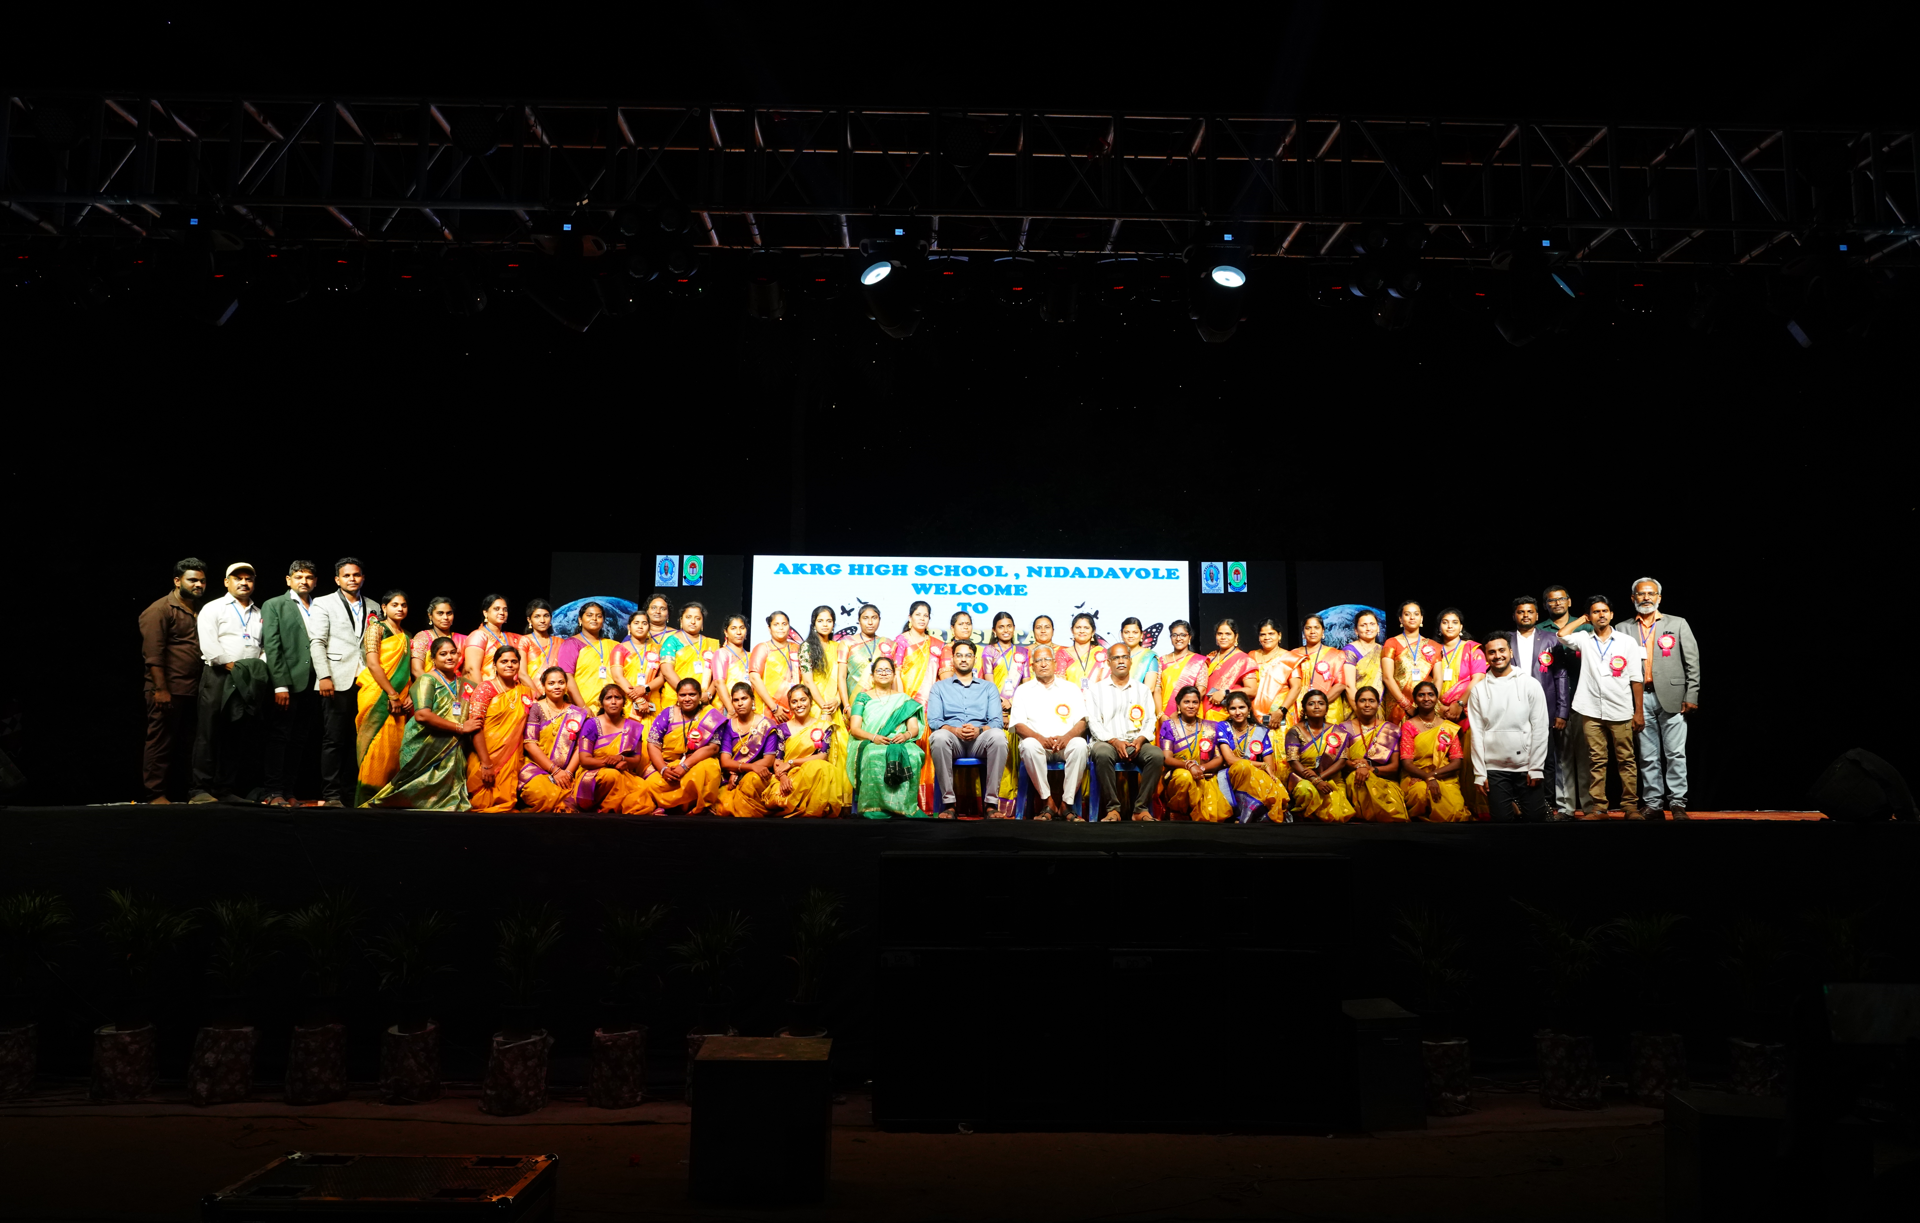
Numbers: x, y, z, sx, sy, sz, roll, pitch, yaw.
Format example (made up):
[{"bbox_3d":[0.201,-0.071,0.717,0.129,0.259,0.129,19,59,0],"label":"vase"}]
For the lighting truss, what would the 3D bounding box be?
[{"bbox_3d":[0.072,-2.300,6.918,10.733,0.598,0.580,0,-5,-1],"label":"lighting truss"}]

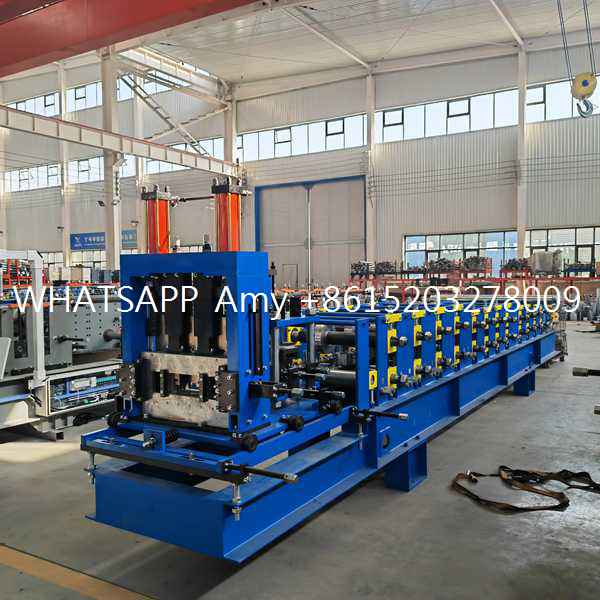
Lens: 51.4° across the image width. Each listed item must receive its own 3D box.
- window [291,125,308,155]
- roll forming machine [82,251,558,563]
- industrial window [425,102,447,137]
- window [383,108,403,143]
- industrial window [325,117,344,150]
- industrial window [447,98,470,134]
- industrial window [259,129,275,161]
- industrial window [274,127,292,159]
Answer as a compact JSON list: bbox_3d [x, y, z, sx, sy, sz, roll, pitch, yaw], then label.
[{"bbox_3d":[-0.002,-7.116,27.832,0.918,1.291,0.120,1,3,32],"label":"window"},{"bbox_3d":[1.731,0.481,6.949,1.066,1.643,9.563,1,2,30],"label":"roll forming machine"},{"bbox_3d":[5.345,-7.043,24.450,0.908,1.313,0.120,1,3,32],"label":"industrial window"},{"bbox_3d":[3.813,-7.064,25.419,0.898,1.307,0.120,1,3,32],"label":"window"},{"bbox_3d":[1.524,-7.095,26.867,0.909,1.297,0.120,1,3,32],"label":"industrial window"},{"bbox_3d":[6.109,-7.033,23.967,0.900,1.316,0.120,1,3,32],"label":"industrial window"},{"bbox_3d":[-1.526,-7.137,28.796,0.898,1.285,0.120,1,3,32],"label":"industrial window"},{"bbox_3d":[-0.768,-7.127,28.317,0.896,1.288,0.120,1,3,32],"label":"industrial window"}]

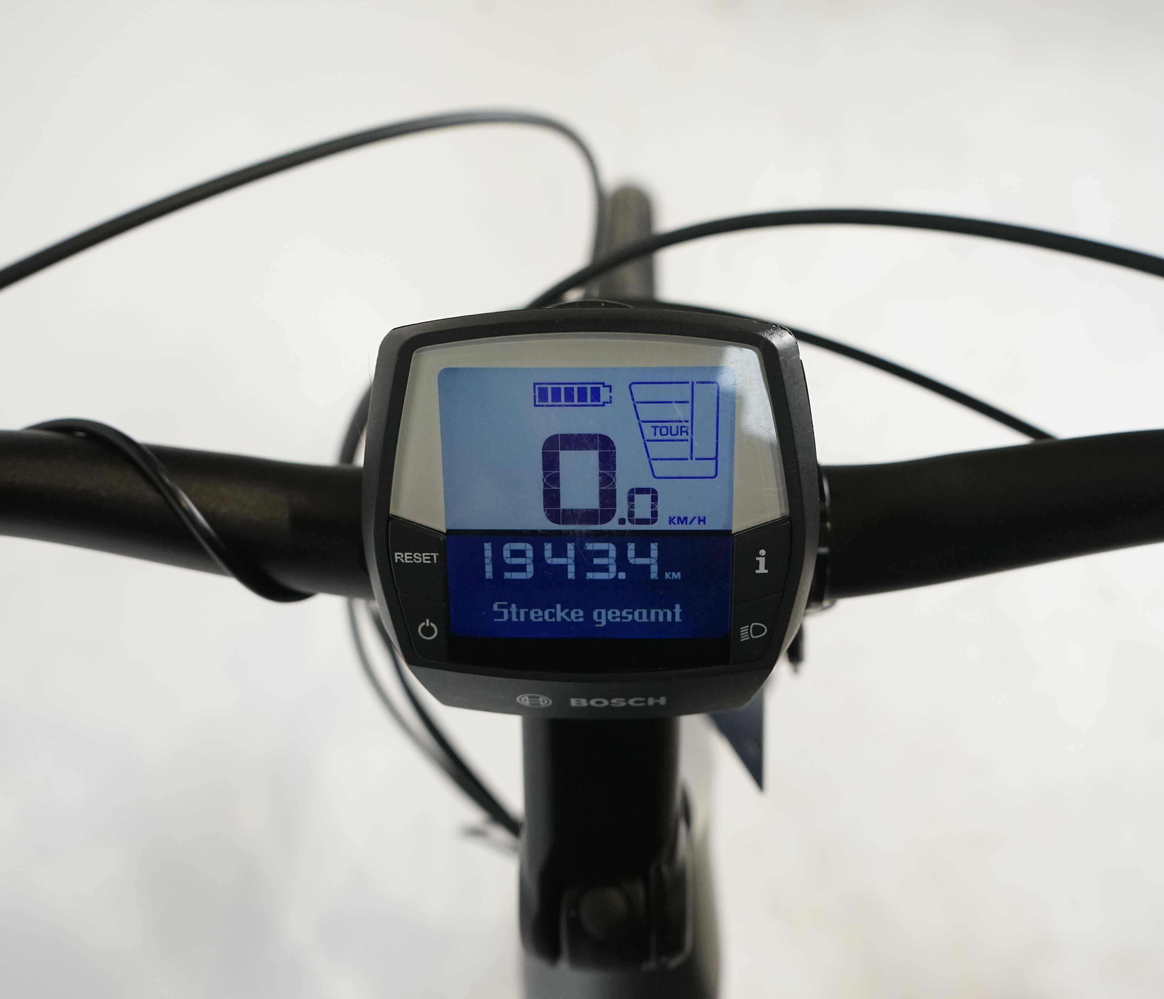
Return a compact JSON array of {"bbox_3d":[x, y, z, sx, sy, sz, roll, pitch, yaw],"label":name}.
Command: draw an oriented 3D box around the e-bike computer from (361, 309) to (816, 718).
[{"bbox_3d":[0.002,0.004,0.251,0.096,0.092,0.031,0,16,3],"label":"e-bike computer"}]

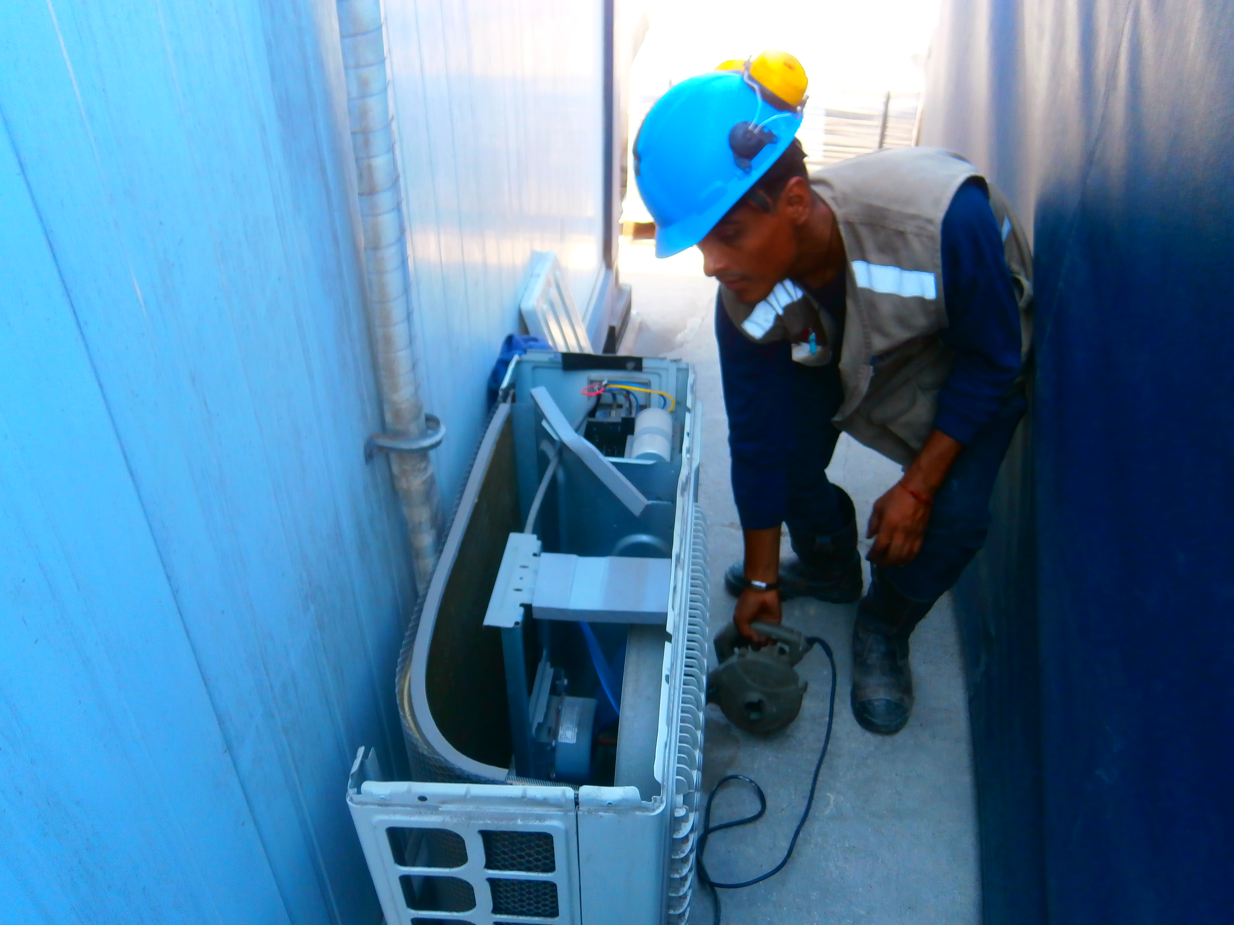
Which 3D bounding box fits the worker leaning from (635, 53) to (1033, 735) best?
[{"bbox_3d":[0.410,-0.094,1.648,0.750,1.160,0.560,-26,41,-34],"label":"worker leaning"}]

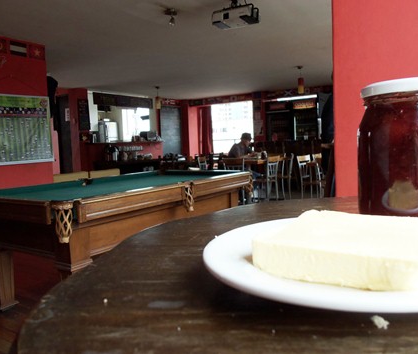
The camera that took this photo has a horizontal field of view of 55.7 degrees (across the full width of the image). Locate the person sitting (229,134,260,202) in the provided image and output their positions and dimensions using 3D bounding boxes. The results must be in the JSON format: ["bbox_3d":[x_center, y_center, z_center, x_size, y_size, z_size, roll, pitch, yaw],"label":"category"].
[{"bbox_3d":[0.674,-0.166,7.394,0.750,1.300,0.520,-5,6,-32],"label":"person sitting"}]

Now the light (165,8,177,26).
[{"bbox_3d":[-0.400,-1.697,4.259,0.130,0.160,0.130,-2,5,0],"label":"light"}]

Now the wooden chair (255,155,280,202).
[{"bbox_3d":[1.050,0.029,7.530,0.470,0.860,0.430,1,6,36],"label":"wooden chair"}]

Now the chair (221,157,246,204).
[{"bbox_3d":[0.569,0.068,7.293,0.430,0.860,0.470,1,6,37],"label":"chair"}]

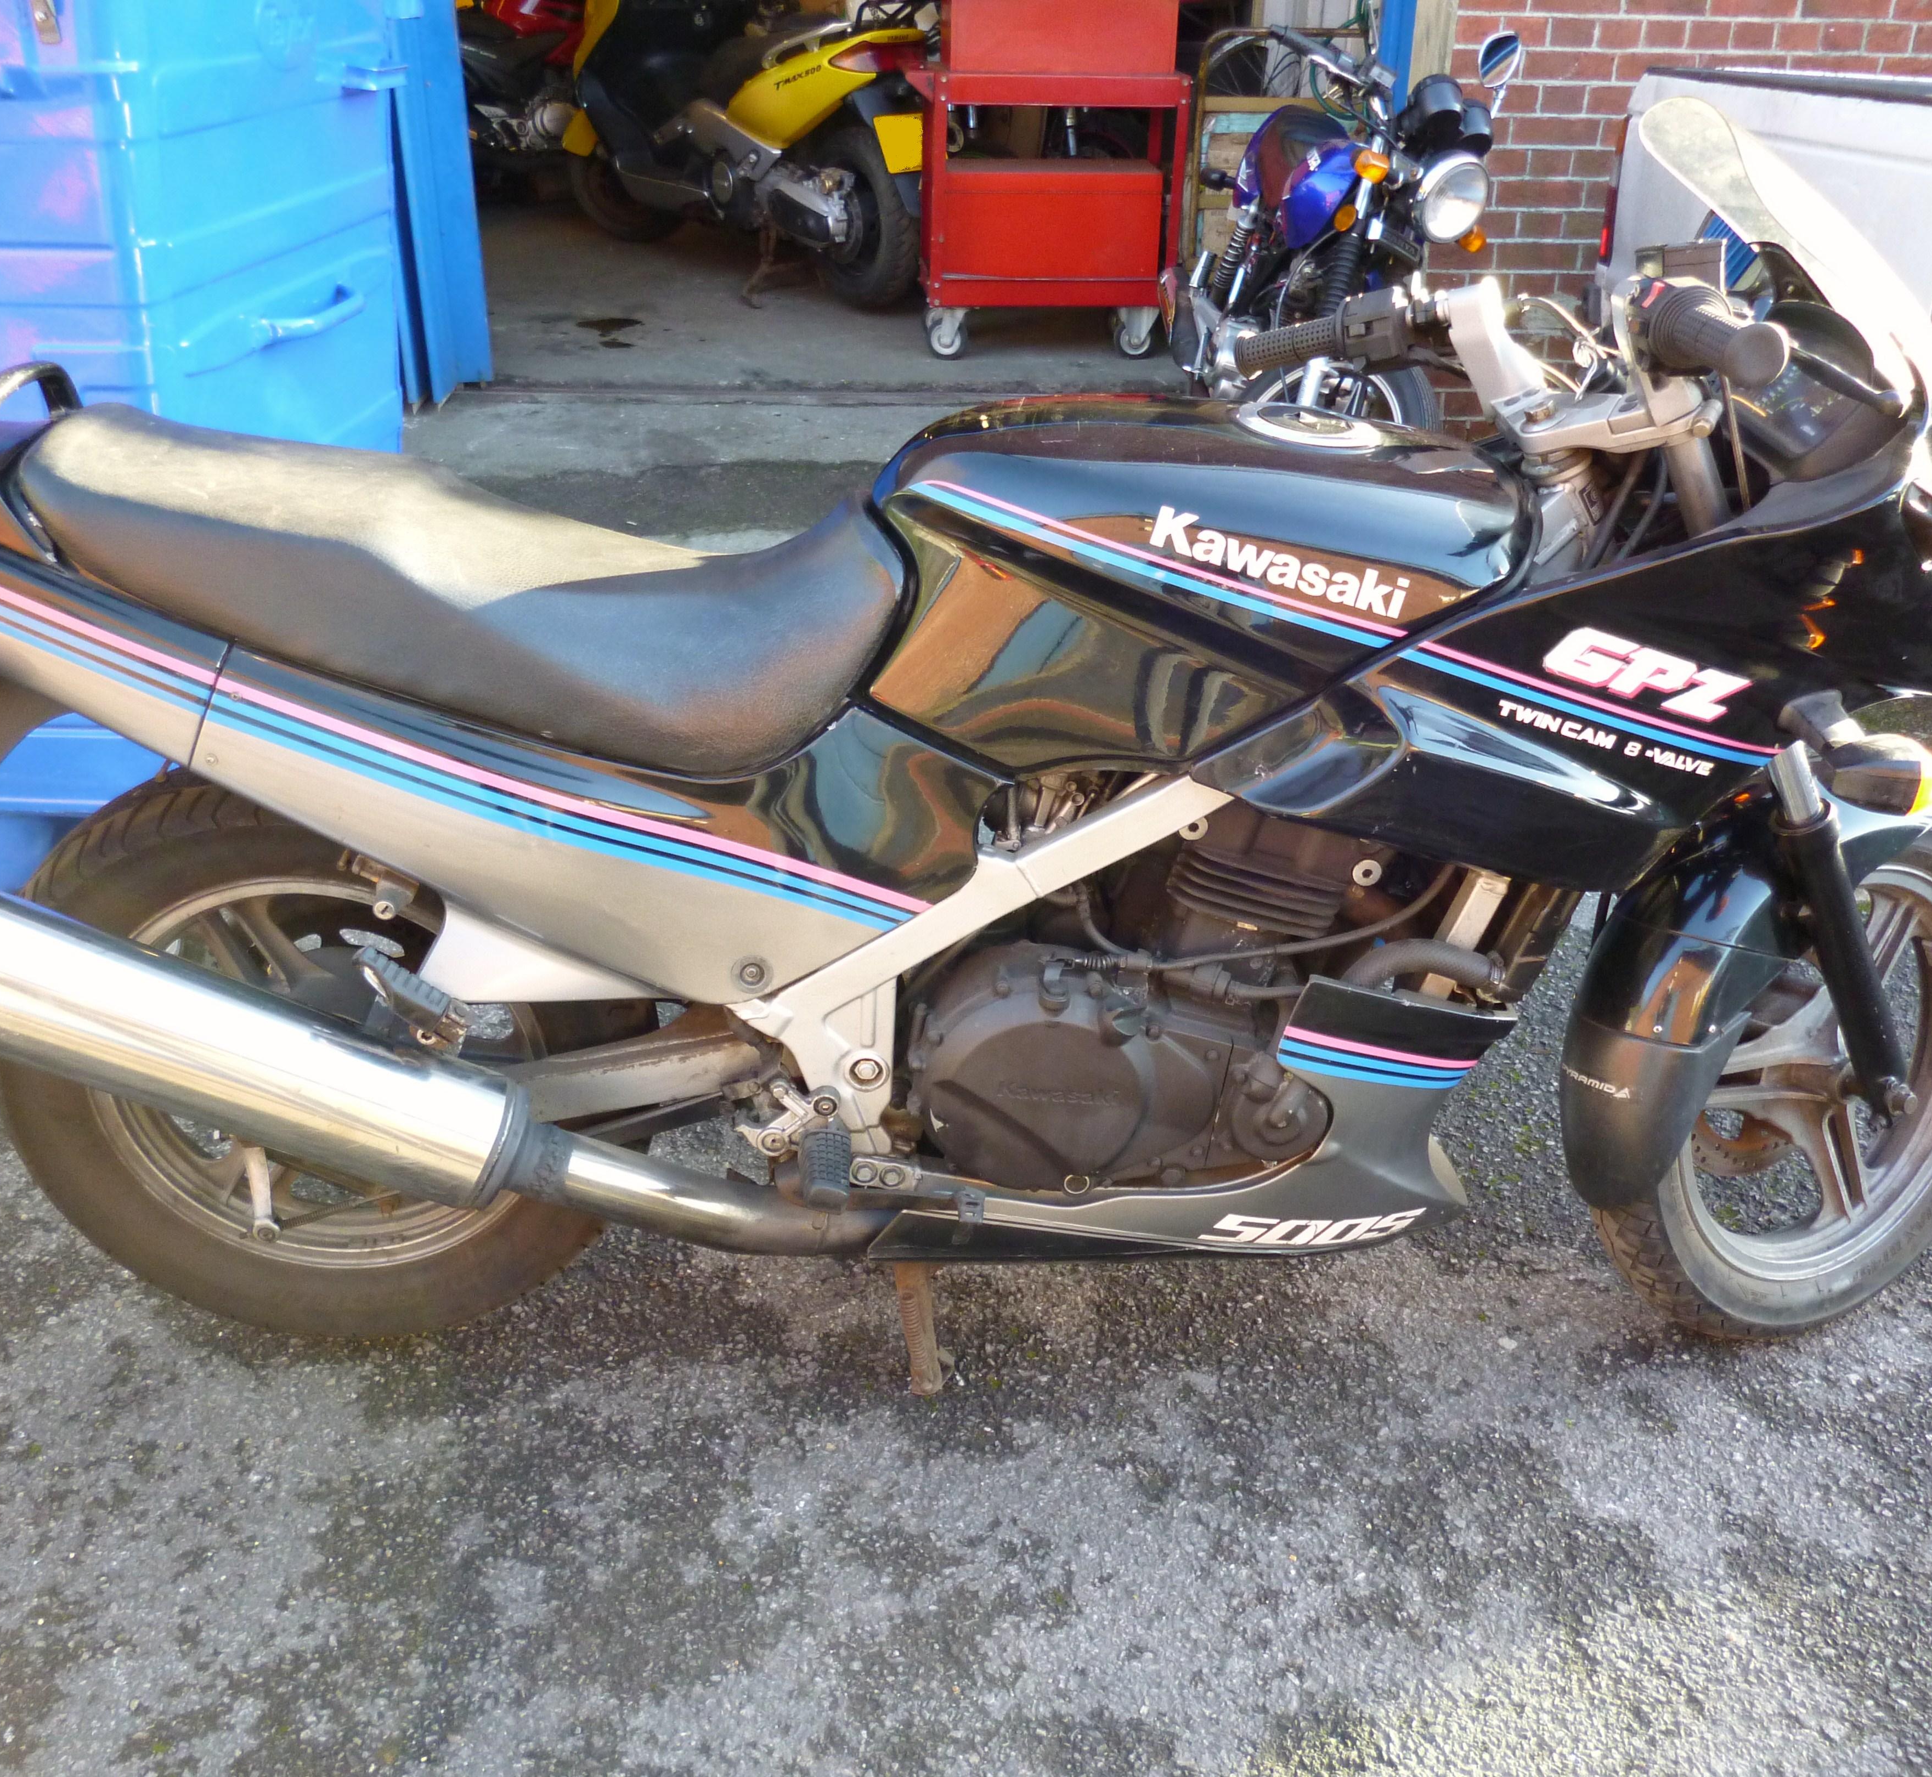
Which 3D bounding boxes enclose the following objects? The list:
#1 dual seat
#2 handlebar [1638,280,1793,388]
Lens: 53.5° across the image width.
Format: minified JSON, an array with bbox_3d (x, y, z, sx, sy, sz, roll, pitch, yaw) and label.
[{"bbox_3d":[-0.415,-0.247,1.611,0.710,0.240,0.300,0,28,-3],"label":"dual seat"},{"bbox_3d":[0.508,-0.384,1.332,0.070,0.065,0.190,-3,23,-7],"label":"handlebar"}]

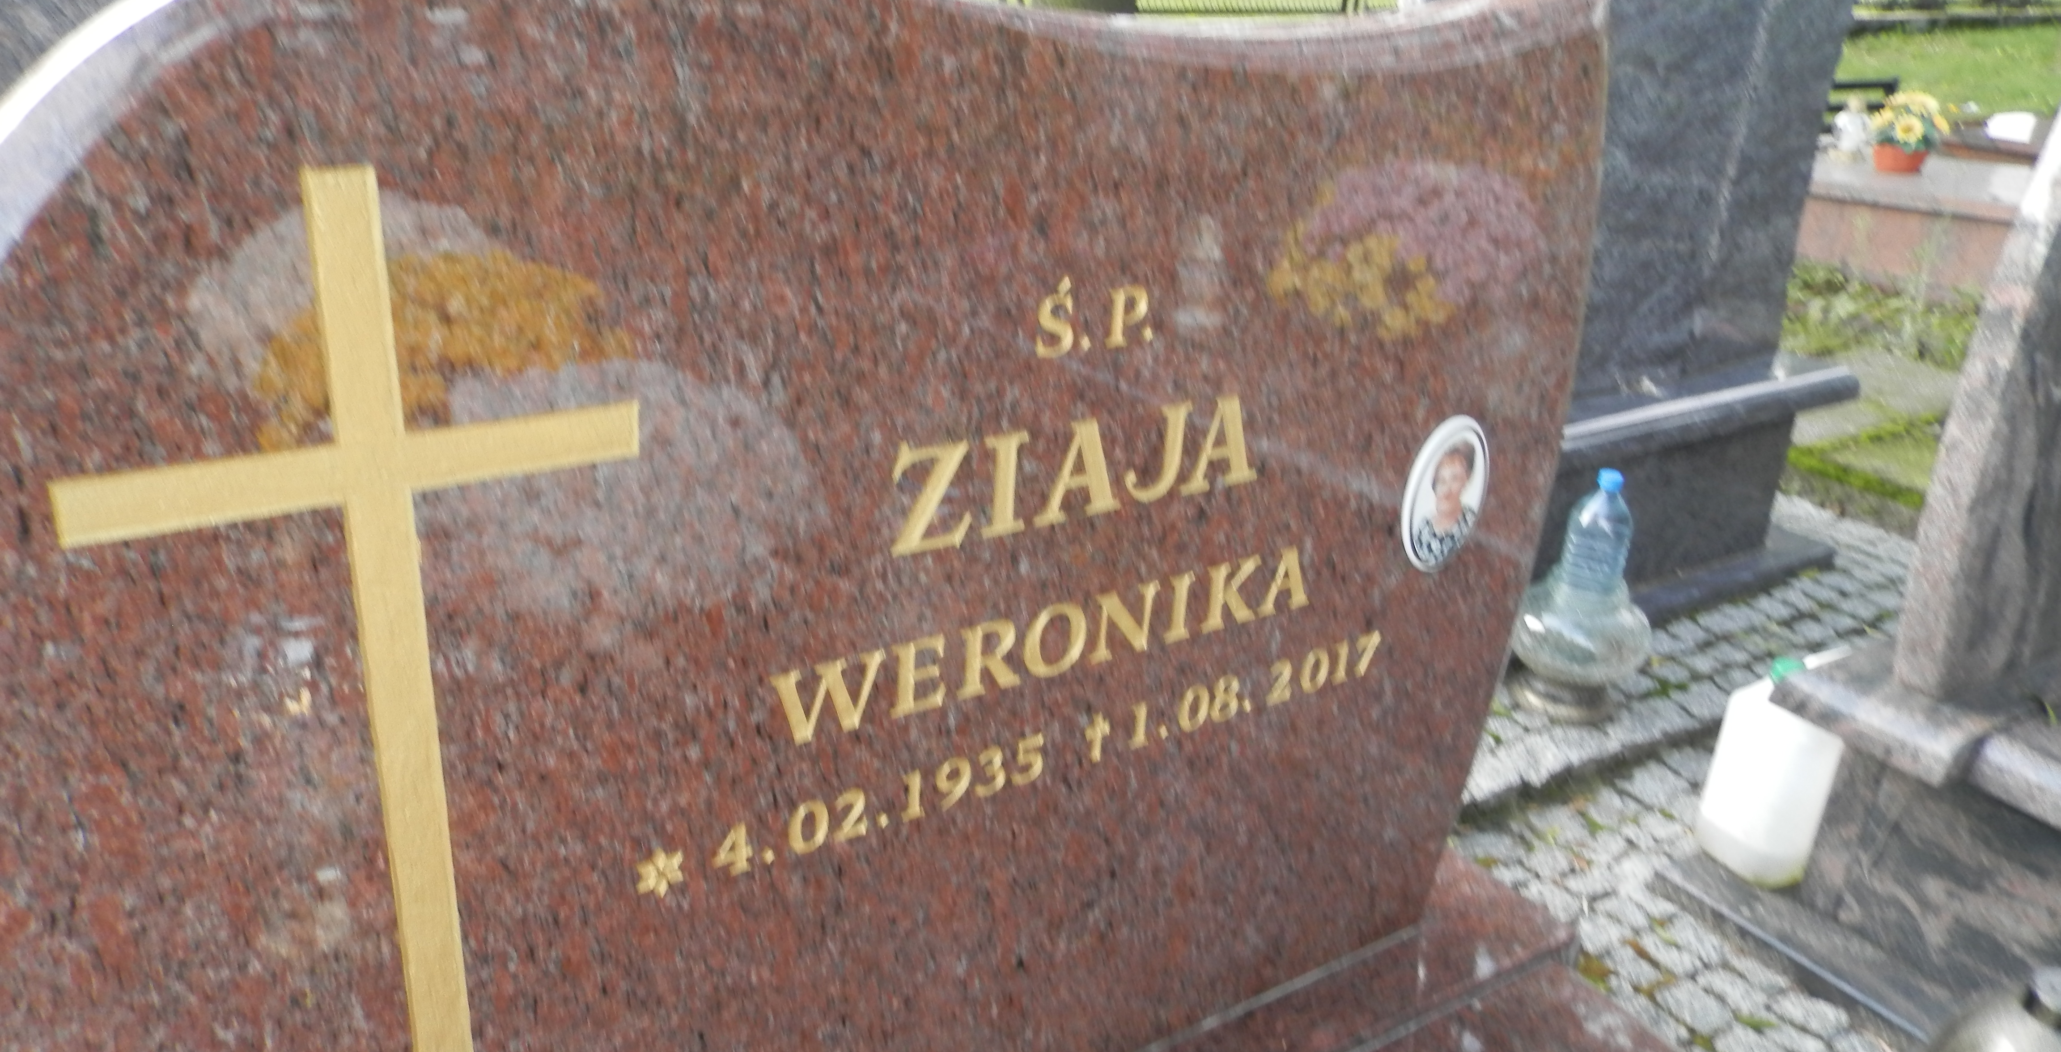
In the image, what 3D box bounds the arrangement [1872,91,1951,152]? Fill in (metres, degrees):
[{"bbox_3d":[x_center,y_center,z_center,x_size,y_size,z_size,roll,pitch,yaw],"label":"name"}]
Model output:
[{"bbox_3d":[2.980,-1.363,5.040,0.260,0.205,0.250,15,26,27],"label":"arrangement"}]

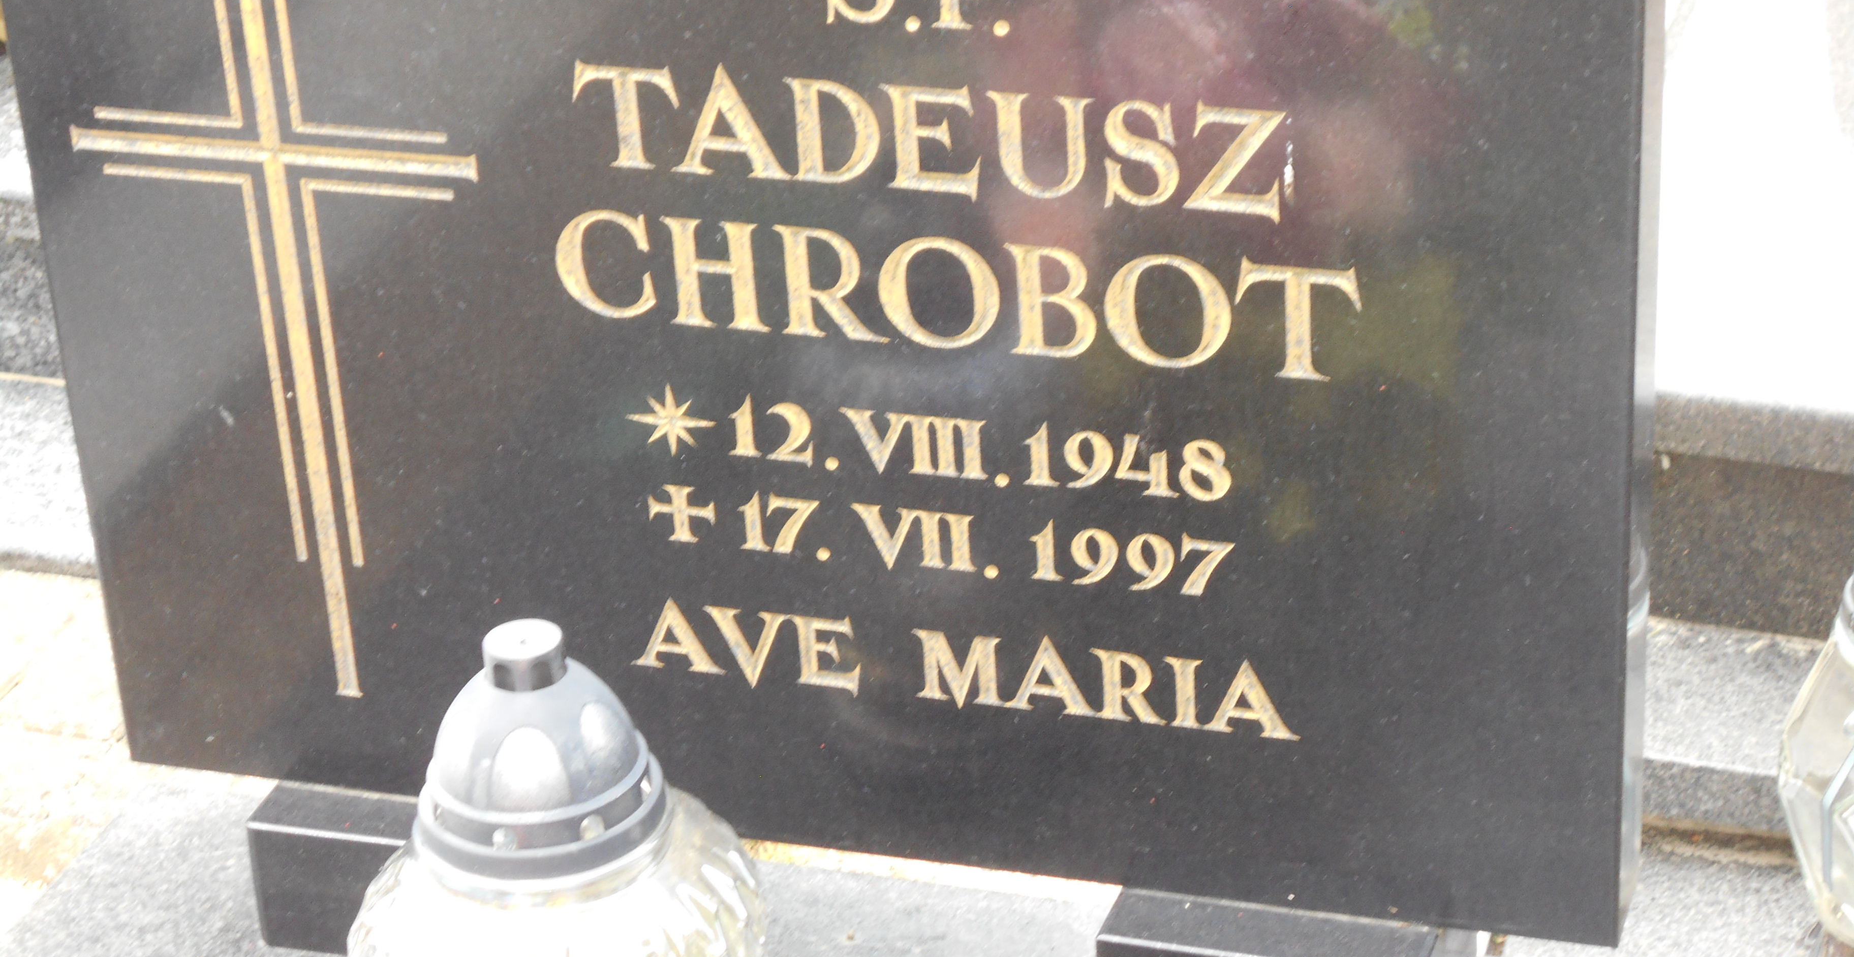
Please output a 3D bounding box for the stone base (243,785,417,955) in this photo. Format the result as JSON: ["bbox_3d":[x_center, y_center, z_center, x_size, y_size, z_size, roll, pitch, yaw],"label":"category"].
[{"bbox_3d":[-0.220,0.165,1.867,0.138,0.066,0.115,6,29,17],"label":"stone base"}]

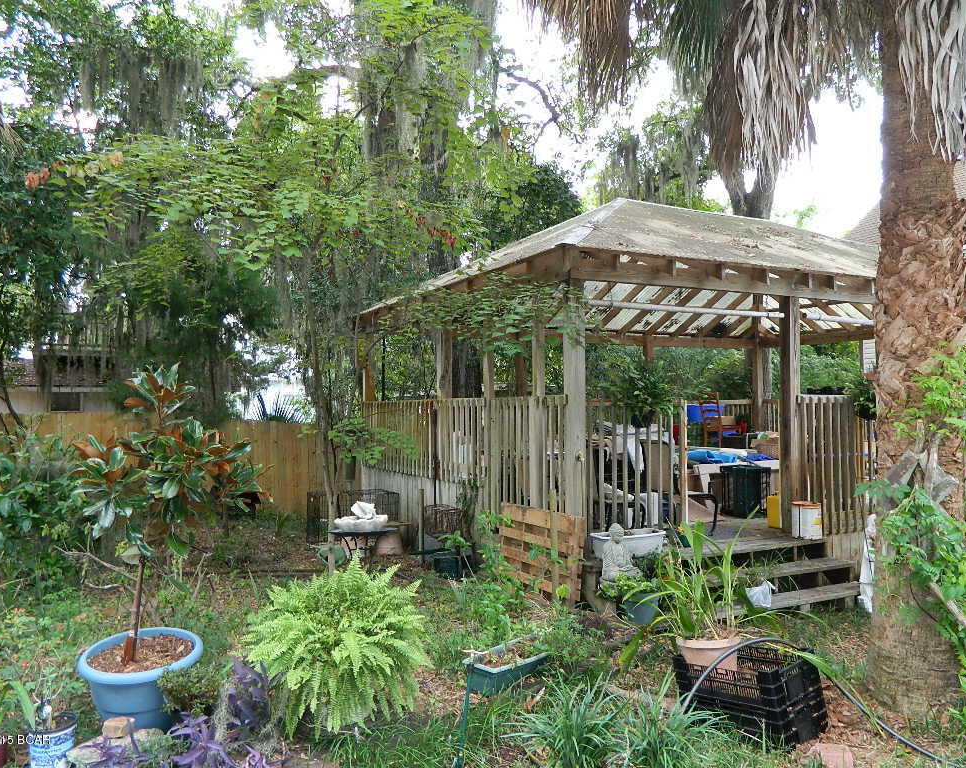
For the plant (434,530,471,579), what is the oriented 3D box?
[{"bbox_3d":[-0.287,1.610,7.000,0.360,0.450,0.340,0,-2,0],"label":"plant"}]

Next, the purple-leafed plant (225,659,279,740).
[{"bbox_3d":[-1.090,1.500,3.500,0.270,0.380,0.270,0,-2,0],"label":"purple-leafed plant"}]

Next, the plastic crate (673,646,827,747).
[{"bbox_3d":[1.400,1.627,3.903,0.385,0.385,0.580,1,-7,-37],"label":"plastic crate"}]

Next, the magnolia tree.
[{"bbox_3d":[-1.580,0.660,3.750,0.900,1.470,0.860,0,-2,0],"label":"magnolia tree"}]

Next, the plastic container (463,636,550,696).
[{"bbox_3d":[0.190,1.635,4.280,0.210,0.160,0.650,-2,-2,43],"label":"plastic container"}]

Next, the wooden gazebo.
[{"bbox_3d":[2.779,-0.183,9.192,7.370,3.991,5.036,0,-2,-27],"label":"wooden gazebo"}]

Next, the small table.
[{"bbox_3d":[-1.170,1.650,7.200,0.660,0.460,0.620,0,-2,0],"label":"small table"}]

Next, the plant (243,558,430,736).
[{"bbox_3d":[-0.745,1.290,3.720,0.900,0.800,0.880,0,-2,0],"label":"plant"}]

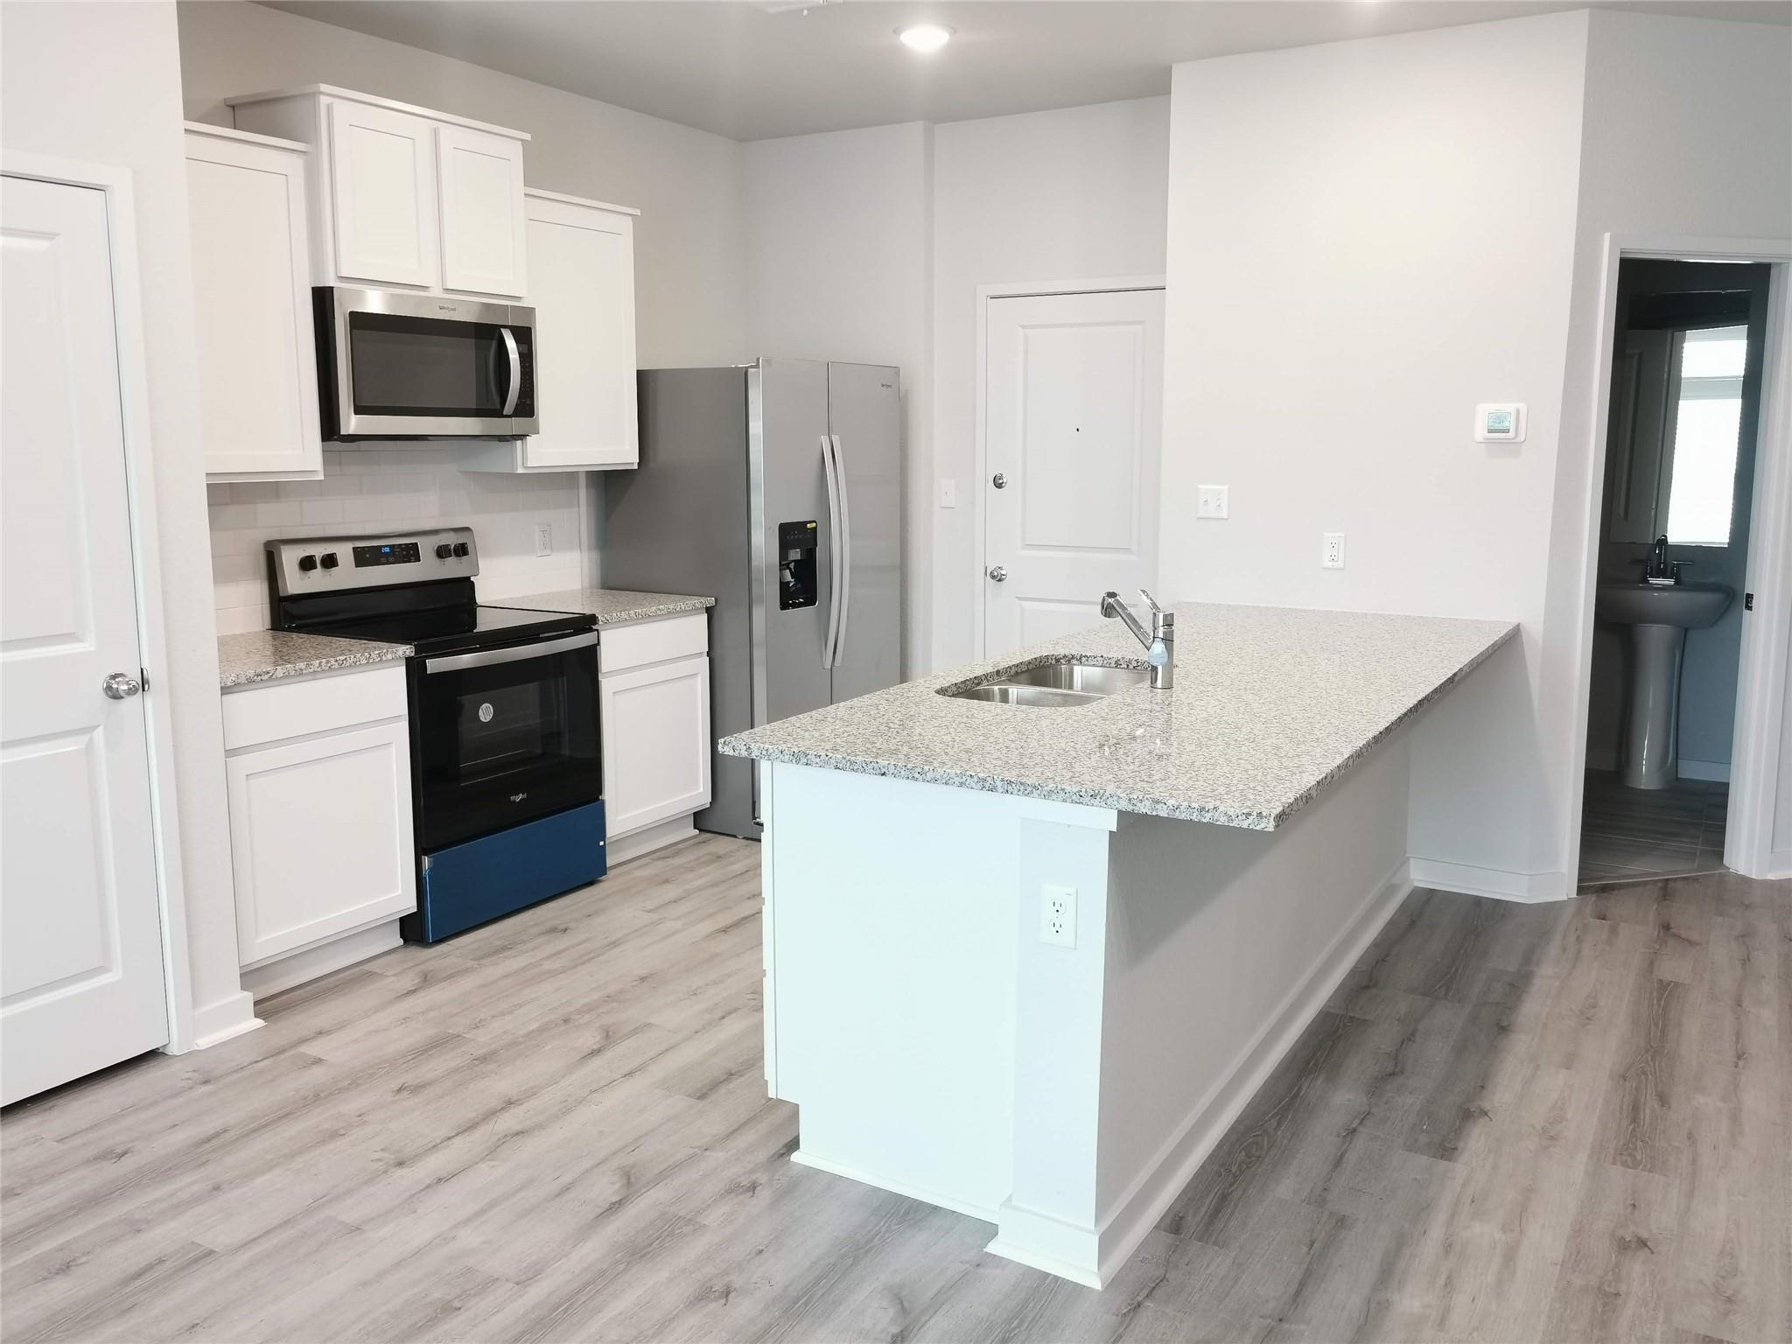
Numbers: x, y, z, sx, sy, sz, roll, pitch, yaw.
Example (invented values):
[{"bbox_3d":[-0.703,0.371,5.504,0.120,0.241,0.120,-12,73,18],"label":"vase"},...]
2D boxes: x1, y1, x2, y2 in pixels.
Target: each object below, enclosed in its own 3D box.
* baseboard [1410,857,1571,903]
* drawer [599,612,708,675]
[{"bbox_3d":[1.961,0.690,4.792,0.452,0.090,0.111,6,11,30],"label":"baseboard"},{"bbox_3d":[-1.063,-0.119,5.214,0.513,0.136,0.590,6,11,30],"label":"drawer"}]

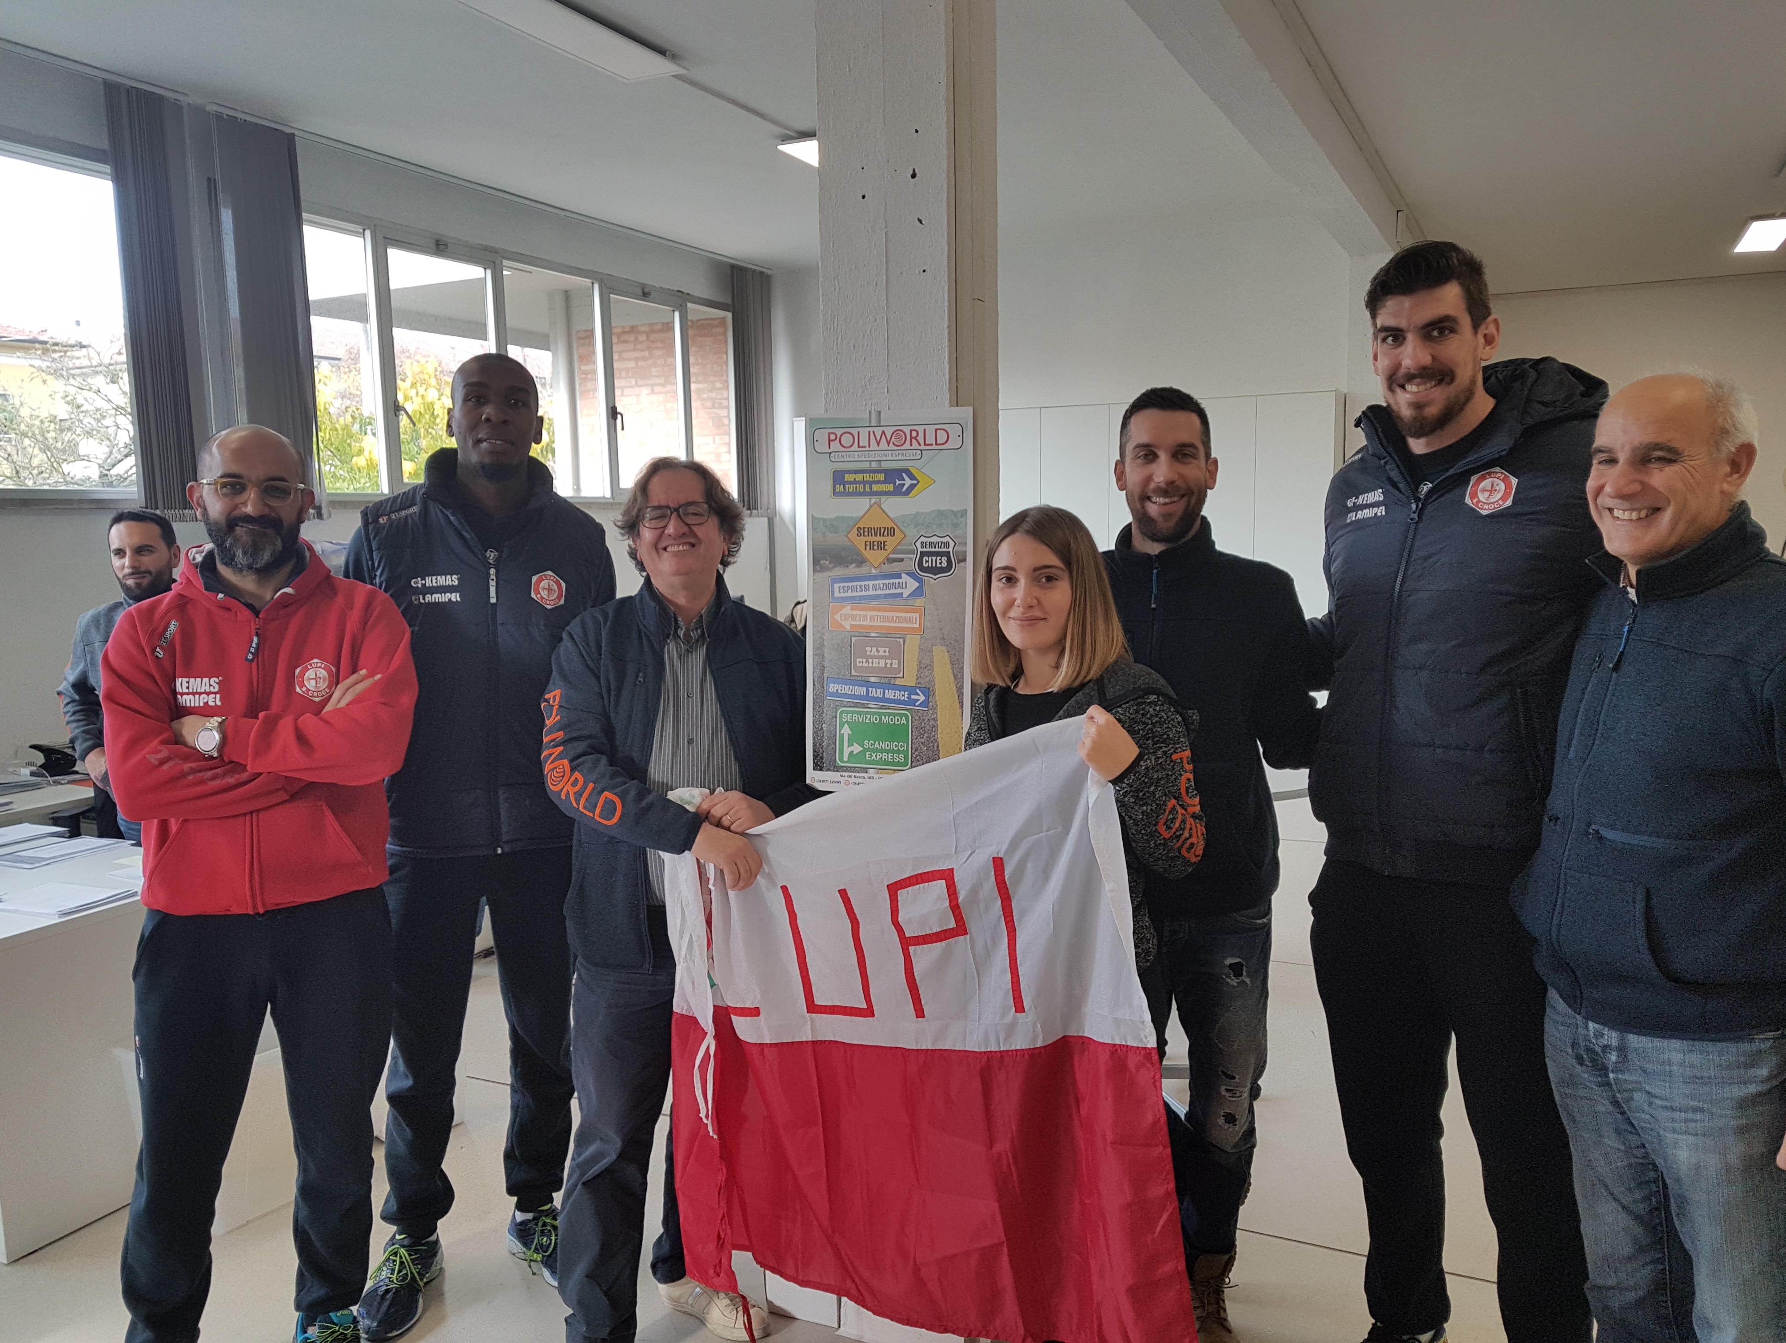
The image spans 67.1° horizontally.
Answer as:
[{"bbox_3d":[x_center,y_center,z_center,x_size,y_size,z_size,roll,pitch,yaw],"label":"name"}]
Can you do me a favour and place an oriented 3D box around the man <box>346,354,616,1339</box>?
[{"bbox_3d":[-0.845,0.338,2.770,0.560,1.970,0.360,-3,7,-20],"label":"man"}]

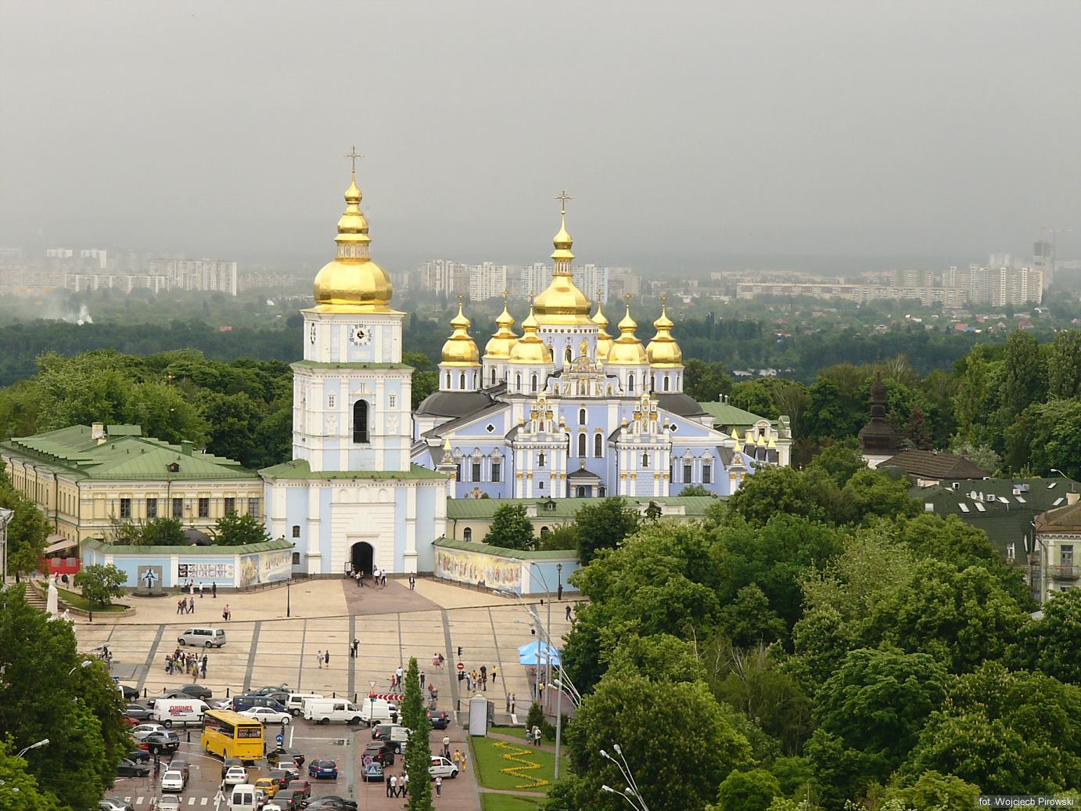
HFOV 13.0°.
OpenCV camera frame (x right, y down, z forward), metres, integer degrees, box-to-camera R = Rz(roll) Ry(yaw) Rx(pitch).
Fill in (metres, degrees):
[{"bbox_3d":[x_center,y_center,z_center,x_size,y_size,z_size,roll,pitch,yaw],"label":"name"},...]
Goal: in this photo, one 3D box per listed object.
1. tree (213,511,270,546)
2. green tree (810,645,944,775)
[{"bbox_3d":[-33.074,15.000,524.415,6.340,6.600,6.340,0,2,0],"label":"tree"},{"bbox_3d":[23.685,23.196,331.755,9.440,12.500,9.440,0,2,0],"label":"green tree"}]

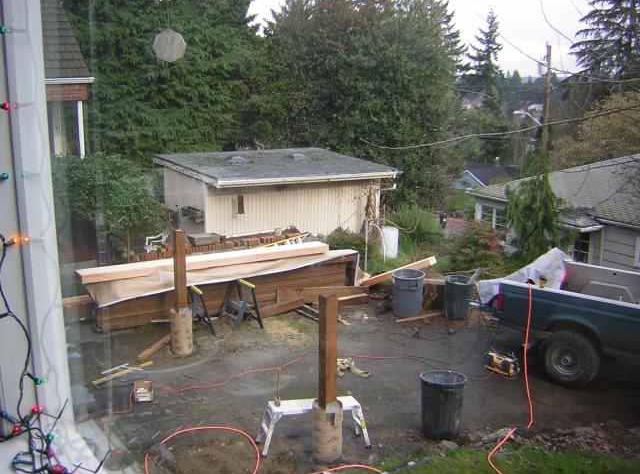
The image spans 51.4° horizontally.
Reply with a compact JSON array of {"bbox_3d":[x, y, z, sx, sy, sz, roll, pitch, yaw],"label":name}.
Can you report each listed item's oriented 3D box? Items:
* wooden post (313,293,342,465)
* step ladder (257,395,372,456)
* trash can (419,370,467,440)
[{"bbox_3d":[0.088,1.416,6.587,0.310,1.730,0.310,-6,12,-30],"label":"wooden post"},{"bbox_3d":[-0.075,1.979,6.994,1.130,0.470,0.340,-2,11,-12],"label":"step ladder"},{"bbox_3d":[1.443,1.946,7.718,0.540,0.675,0.540,0,10,0],"label":"trash can"}]

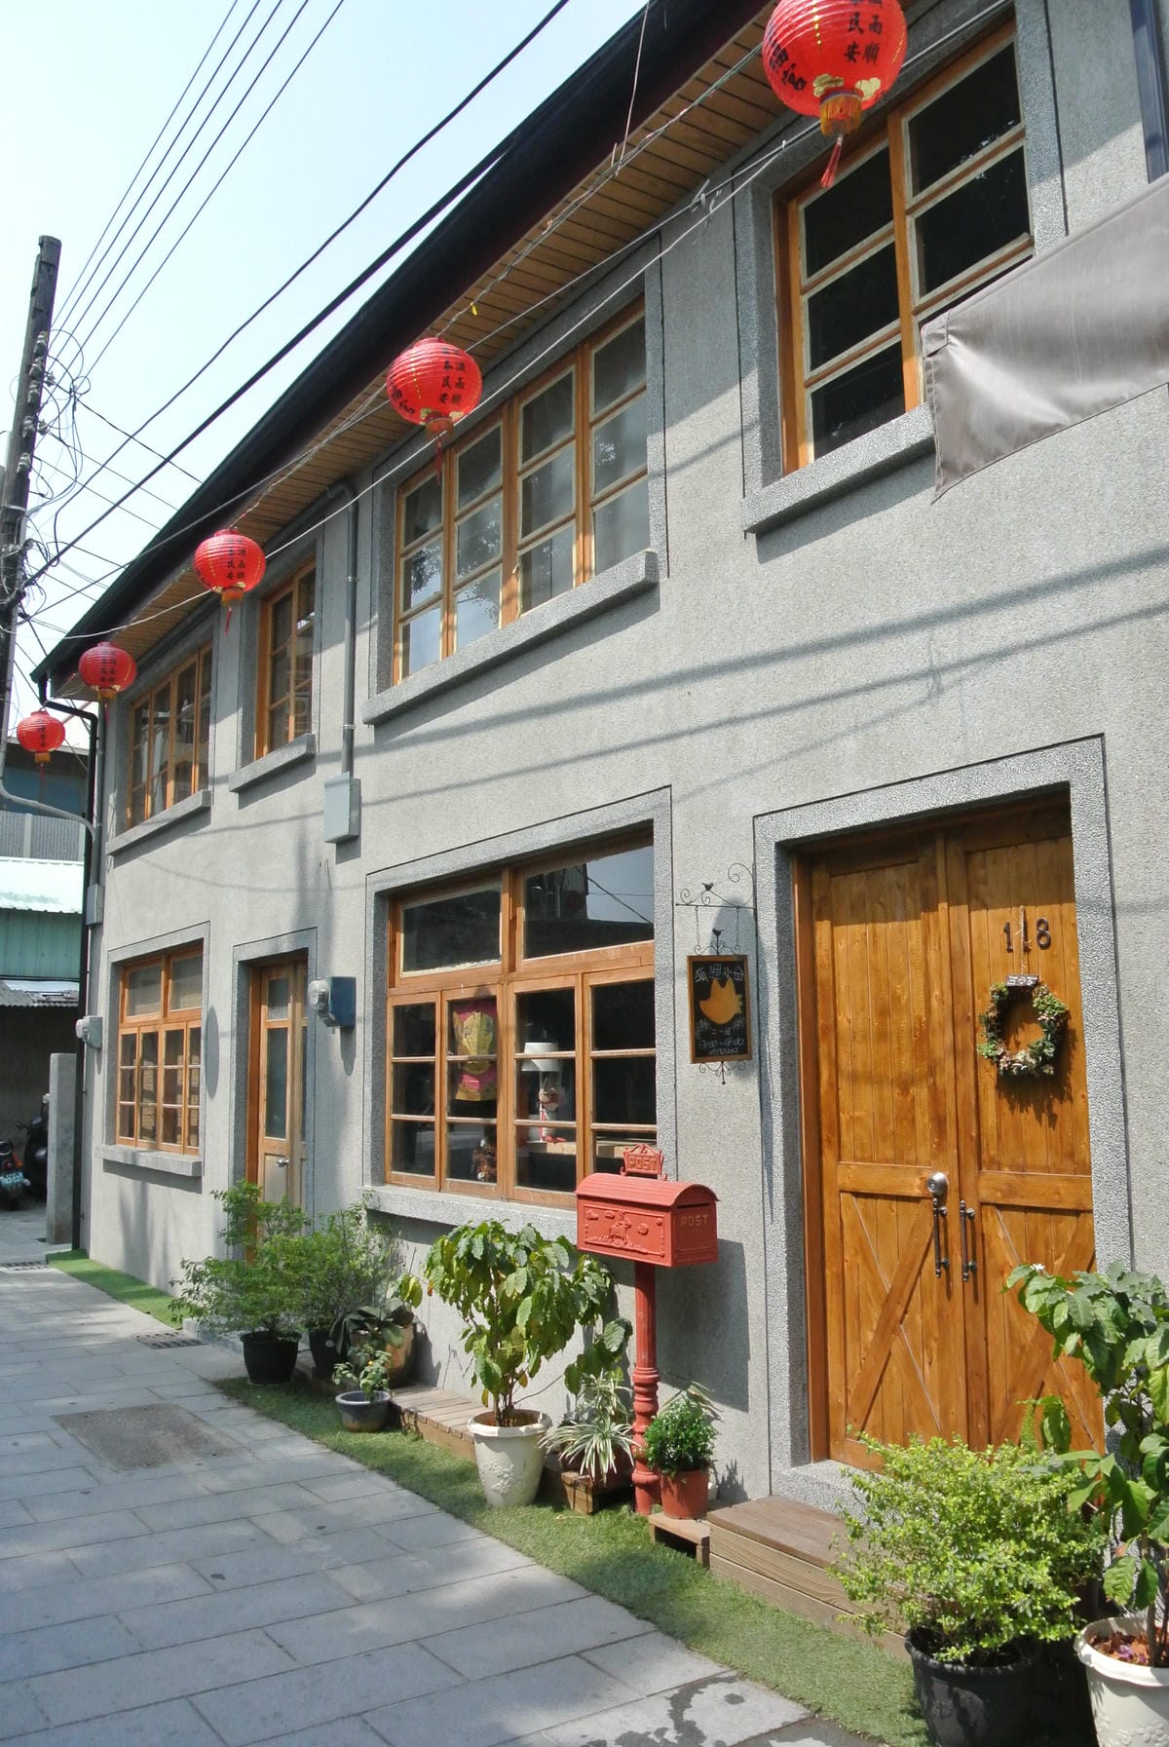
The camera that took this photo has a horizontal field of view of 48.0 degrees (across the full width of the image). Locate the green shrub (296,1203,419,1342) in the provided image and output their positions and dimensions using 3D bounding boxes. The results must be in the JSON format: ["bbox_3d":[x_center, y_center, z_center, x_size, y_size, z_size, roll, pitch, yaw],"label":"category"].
[{"bbox_3d":[-1.142,1.912,6.298,0.500,0.640,0.560,5,-10,-35],"label":"green shrub"}]

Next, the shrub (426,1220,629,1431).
[{"bbox_3d":[-0.227,1.620,4.743,0.620,0.720,0.660,-1,-8,0],"label":"shrub"}]

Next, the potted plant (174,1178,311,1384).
[{"bbox_3d":[-1.696,2.022,6.517,0.620,0.960,0.620,5,-10,-35],"label":"potted plant"}]

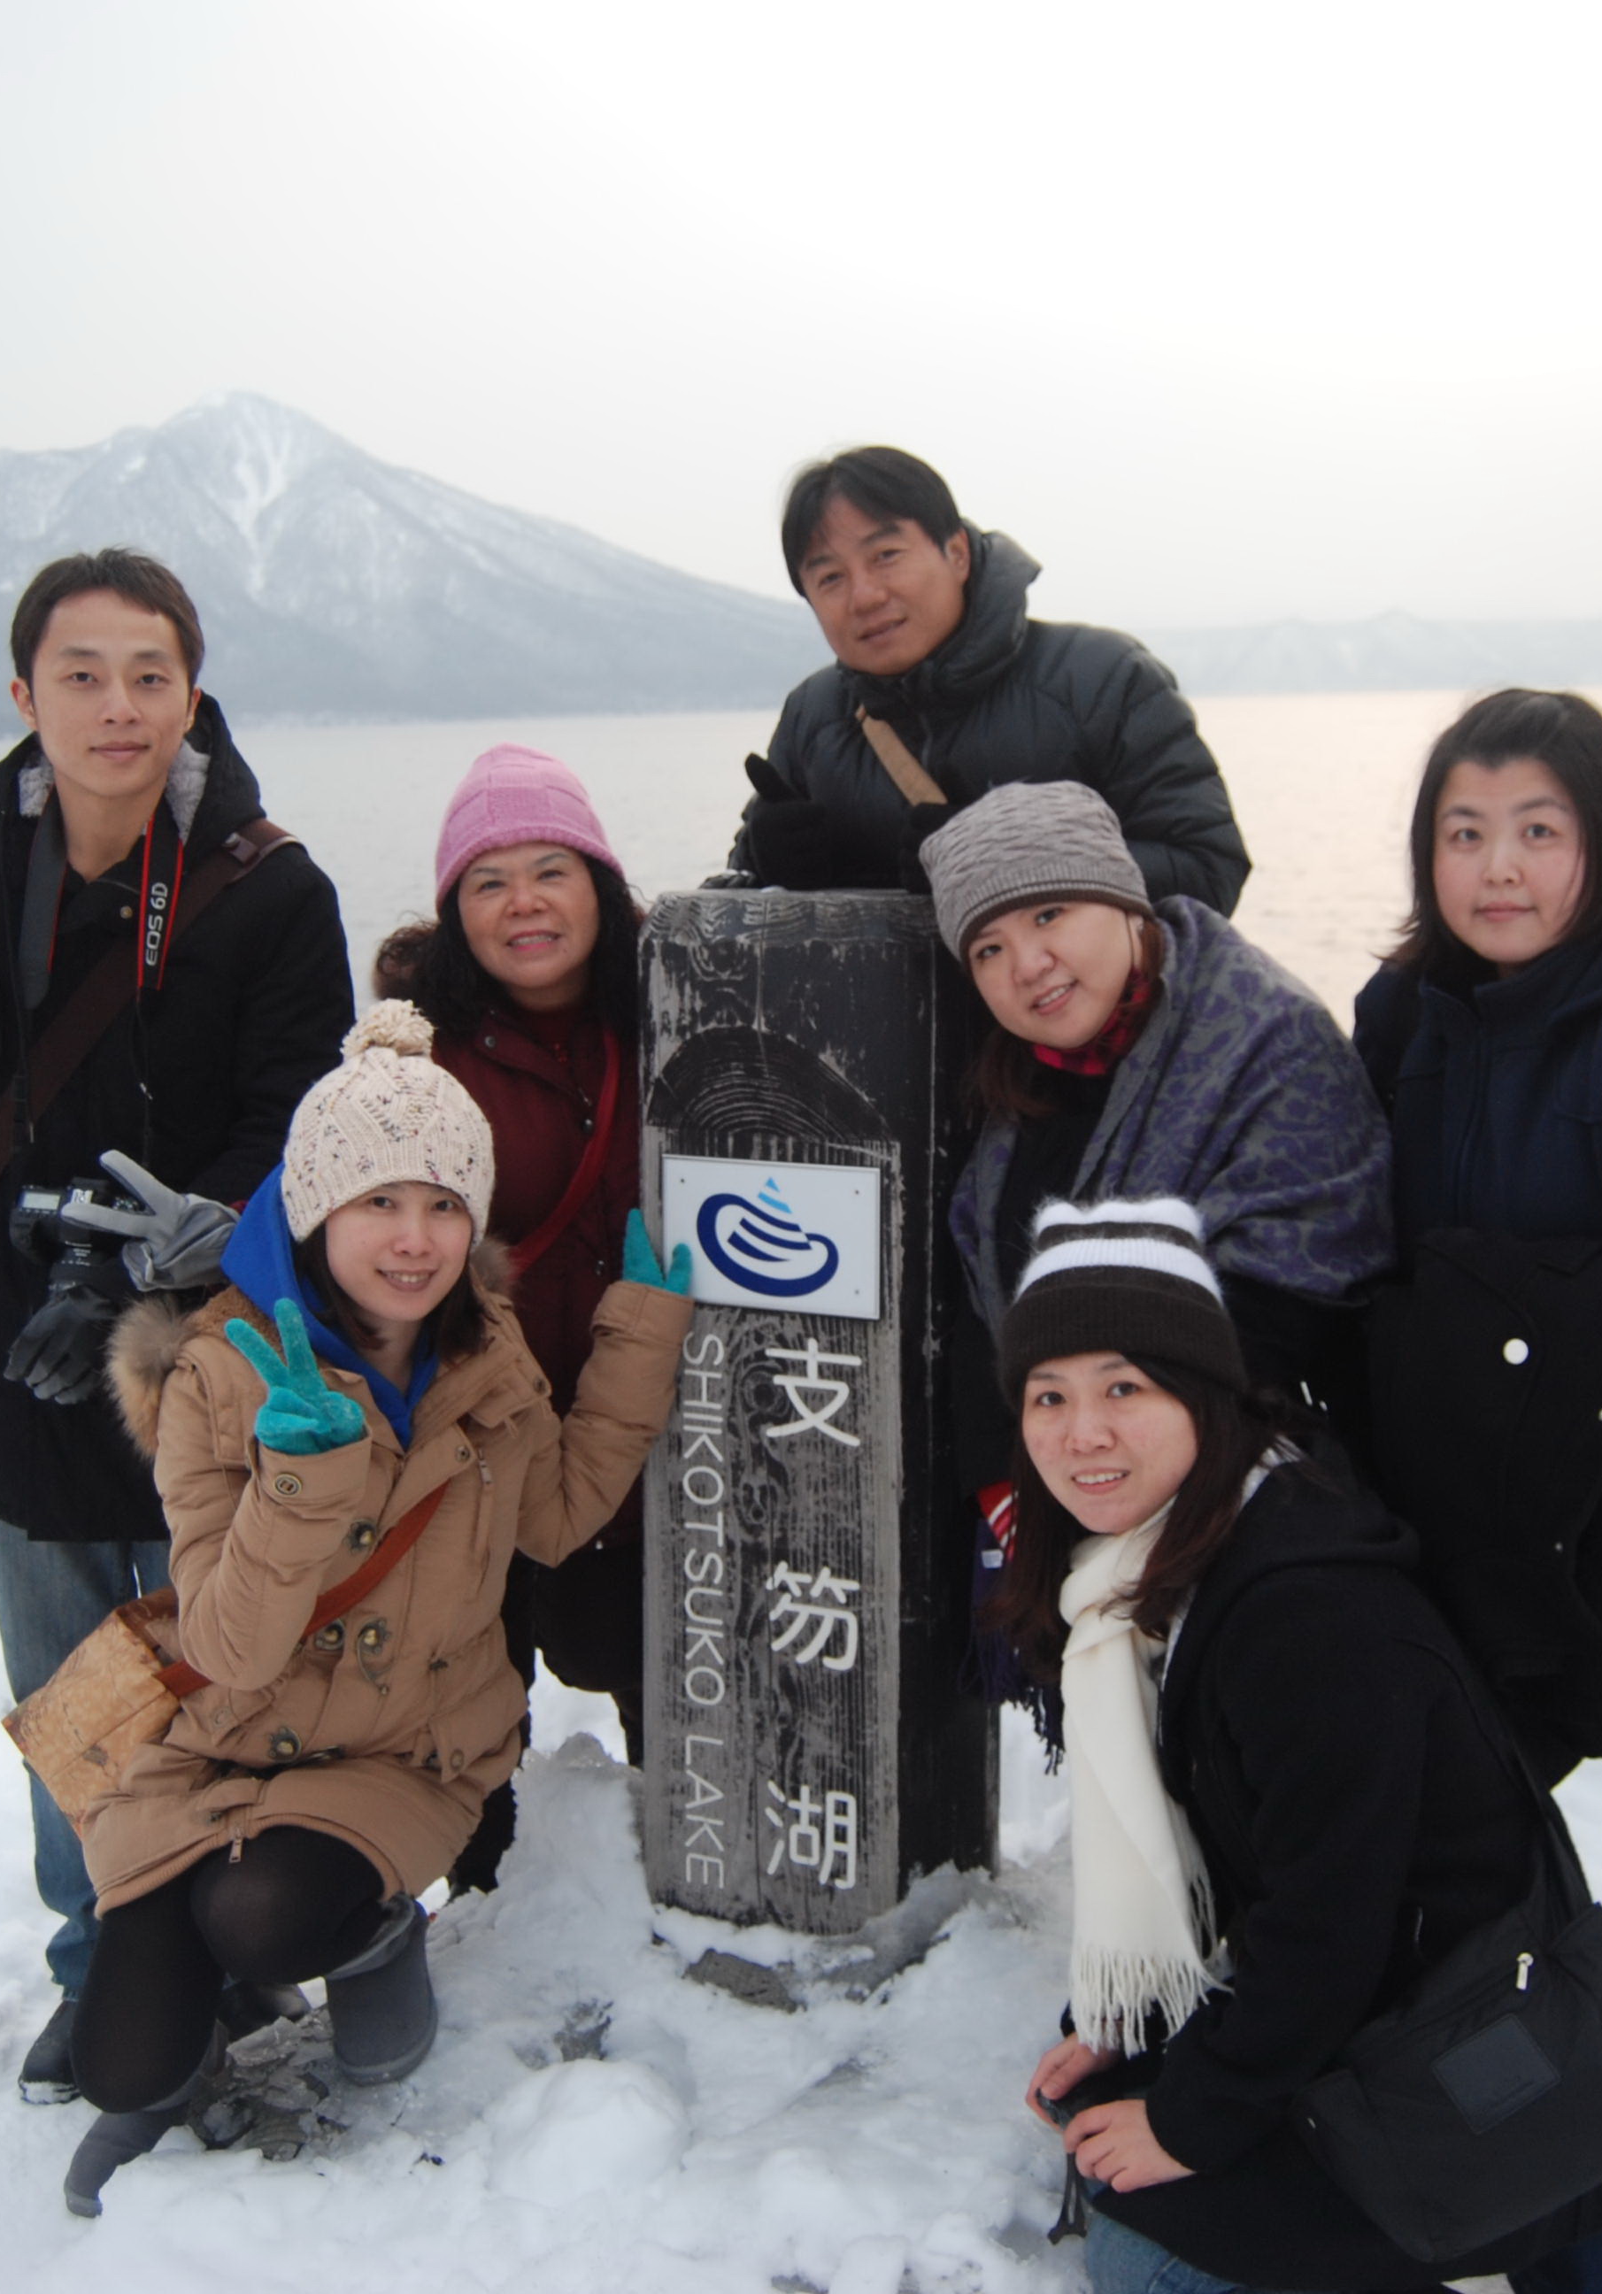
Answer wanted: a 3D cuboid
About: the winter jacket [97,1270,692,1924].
[{"bbox_3d":[-0.418,0.446,2.583,0.580,0.610,0.450,3,10,-9],"label":"winter jacket"}]

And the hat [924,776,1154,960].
[{"bbox_3d":[0.236,-0.277,2.560,0.190,0.160,0.210,-16,7,20],"label":"hat"}]

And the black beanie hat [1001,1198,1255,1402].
[{"bbox_3d":[0.288,0.141,2.297,0.215,0.200,0.235,-2,-3,18],"label":"black beanie hat"}]

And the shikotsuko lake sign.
[{"bbox_3d":[0.037,0.298,3.144,0.315,1.200,0.419,3,10,19],"label":"shikotsuko lake sign"}]

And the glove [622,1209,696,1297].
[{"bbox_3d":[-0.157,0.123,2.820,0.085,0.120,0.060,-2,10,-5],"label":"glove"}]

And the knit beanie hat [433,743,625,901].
[{"bbox_3d":[-0.297,-0.347,2.781,0.210,0.190,0.235,-9,-3,-7],"label":"knit beanie hat"}]

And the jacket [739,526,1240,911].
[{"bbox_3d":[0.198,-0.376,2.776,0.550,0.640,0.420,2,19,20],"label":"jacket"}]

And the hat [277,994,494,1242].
[{"bbox_3d":[-0.403,-0.024,2.520,0.210,0.225,0.220,1,5,-13],"label":"hat"}]

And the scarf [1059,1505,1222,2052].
[{"bbox_3d":[0.301,0.548,2.250,0.150,0.470,0.150,6,12,37],"label":"scarf"}]

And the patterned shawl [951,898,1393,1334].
[{"bbox_3d":[0.385,-0.028,2.650,0.430,0.420,0.320,-5,11,26],"label":"patterned shawl"}]

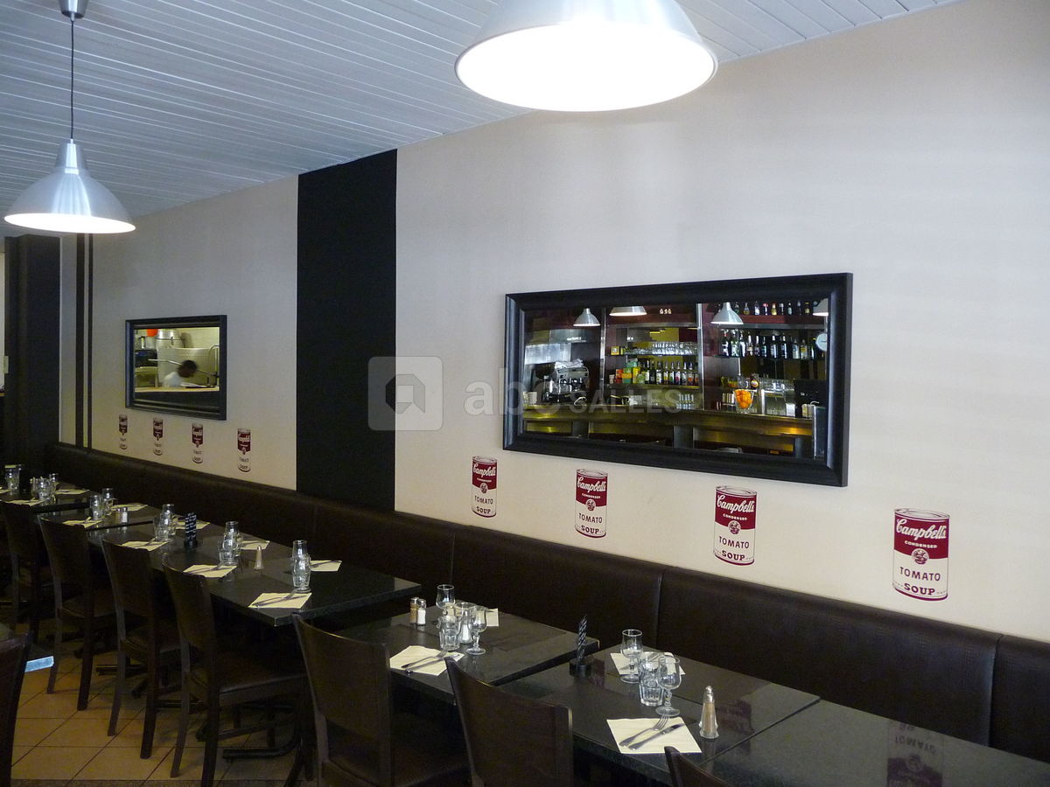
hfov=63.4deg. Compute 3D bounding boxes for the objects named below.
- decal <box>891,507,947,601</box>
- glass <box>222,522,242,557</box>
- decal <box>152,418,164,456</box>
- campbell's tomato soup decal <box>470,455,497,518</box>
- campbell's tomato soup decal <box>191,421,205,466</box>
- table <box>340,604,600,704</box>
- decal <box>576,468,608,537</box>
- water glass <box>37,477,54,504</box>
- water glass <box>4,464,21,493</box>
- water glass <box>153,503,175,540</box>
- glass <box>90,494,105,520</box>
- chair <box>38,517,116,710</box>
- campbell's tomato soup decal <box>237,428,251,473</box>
[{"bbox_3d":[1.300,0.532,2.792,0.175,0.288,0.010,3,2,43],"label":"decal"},{"bbox_3d":[-1.436,0.730,4.166,0.072,0.155,0.072,3,3,43],"label":"glass"},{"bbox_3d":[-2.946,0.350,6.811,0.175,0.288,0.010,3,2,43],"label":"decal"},{"bbox_3d":[-0.204,0.472,4.259,0.186,0.307,0.010,3,3,43],"label":"campbell's tomato soup decal"},{"bbox_3d":[-2.446,0.372,6.338,0.186,0.307,0.010,3,3,43],"label":"campbell's tomato soup decal"},{"bbox_3d":[-0.242,1.228,2.947,0.726,0.760,0.685,3,2,43],"label":"table"},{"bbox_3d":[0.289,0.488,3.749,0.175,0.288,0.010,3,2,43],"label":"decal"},{"bbox_3d":[-3.146,0.646,5.577,0.082,0.150,0.082,3,2,43],"label":"water glass"},{"bbox_3d":[-3.705,0.630,6.141,0.080,0.160,0.080,3,3,43],"label":"water glass"},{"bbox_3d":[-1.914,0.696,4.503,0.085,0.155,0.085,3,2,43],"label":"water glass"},{"bbox_3d":[-2.542,0.678,5.052,0.075,0.138,0.075,3,2,43],"label":"glass"},{"bbox_3d":[-2.168,1.099,4.429,0.430,0.890,0.500,2,2,39],"label":"chair"},{"bbox_3d":[-1.949,0.394,5.877,0.186,0.307,0.010,3,3,43],"label":"campbell's tomato soup decal"}]

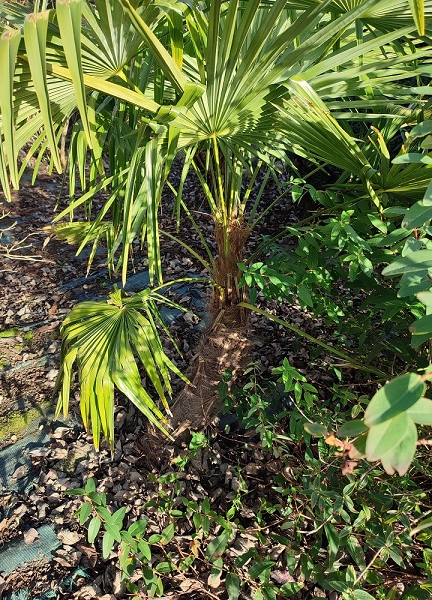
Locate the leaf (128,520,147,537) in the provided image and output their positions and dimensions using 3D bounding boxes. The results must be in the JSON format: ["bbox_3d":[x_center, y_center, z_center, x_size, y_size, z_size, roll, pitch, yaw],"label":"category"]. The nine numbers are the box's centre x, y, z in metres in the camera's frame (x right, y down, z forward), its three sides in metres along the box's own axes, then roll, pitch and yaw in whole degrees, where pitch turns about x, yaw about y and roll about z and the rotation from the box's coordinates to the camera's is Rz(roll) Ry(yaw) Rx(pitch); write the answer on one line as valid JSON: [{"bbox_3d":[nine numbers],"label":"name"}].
[{"bbox_3d":[-0.216,0.631,1.200,0.059,0.015,0.037,-25,57,-25],"label":"leaf"}]

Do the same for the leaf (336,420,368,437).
[{"bbox_3d":[0.270,0.254,0.850,0.067,0.015,0.035,-16,51,-3],"label":"leaf"}]

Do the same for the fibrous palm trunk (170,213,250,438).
[{"bbox_3d":[-0.021,0.097,1.420,0.200,0.740,0.200,7,30,-5],"label":"fibrous palm trunk"}]

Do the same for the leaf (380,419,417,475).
[{"bbox_3d":[0.244,0.186,0.560,0.044,0.018,0.083,13,68,25],"label":"leaf"}]

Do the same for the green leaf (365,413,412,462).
[{"bbox_3d":[0.221,0.173,0.550,0.043,0.018,0.082,36,79,30],"label":"green leaf"}]

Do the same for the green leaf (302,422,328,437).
[{"bbox_3d":[0.195,0.255,0.850,0.047,0.015,0.028,12,55,17],"label":"green leaf"}]

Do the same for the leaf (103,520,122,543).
[{"bbox_3d":[-0.287,0.641,1.200,0.078,0.015,0.030,39,56,21],"label":"leaf"}]

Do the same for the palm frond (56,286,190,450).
[{"bbox_3d":[-0.297,0.209,1.360,0.400,0.500,0.220,8,36,11],"label":"palm frond"}]

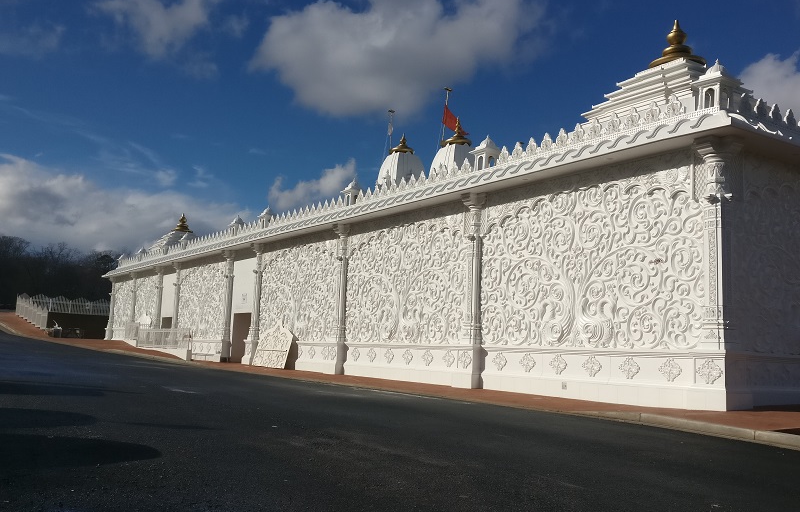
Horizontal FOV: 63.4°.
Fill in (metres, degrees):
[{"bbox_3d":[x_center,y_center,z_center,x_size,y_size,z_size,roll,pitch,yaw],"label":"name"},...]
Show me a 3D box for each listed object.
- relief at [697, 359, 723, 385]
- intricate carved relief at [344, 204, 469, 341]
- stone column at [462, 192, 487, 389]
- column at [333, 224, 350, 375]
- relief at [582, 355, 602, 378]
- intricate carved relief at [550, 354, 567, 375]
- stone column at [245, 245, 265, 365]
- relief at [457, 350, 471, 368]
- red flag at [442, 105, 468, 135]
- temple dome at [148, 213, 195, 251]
[{"bbox_3d":[7.520,2.802,15.698,0.060,0.620,0.650,9,-11,-37],"label":"relief"},{"bbox_3d":[0.004,0.802,22.236,0.200,4.344,6.608,7,-10,-38],"label":"intricate carved relief"},{"bbox_3d":[2.223,0.987,19.114,0.500,5.757,0.500,7,-10,-38],"label":"stone column"},{"bbox_3d":[-2.745,1.918,29.357,0.520,6.752,0.780,9,-11,-37],"label":"column"},{"bbox_3d":[5.522,3.177,18.562,0.060,0.620,0.650,9,-11,-37],"label":"relief"},{"bbox_3d":[4.778,3.278,19.508,0.060,0.620,0.650,9,-11,-37],"label":"intricate carved relief"},{"bbox_3d":[-8.217,2.721,36.305,0.520,6.736,0.780,9,-11,-37],"label":"stone column"},{"bbox_3d":[1.882,3.071,19.205,0.070,0.498,0.554,7,-10,-38],"label":"relief"},{"bbox_3d":[3.176,-7.673,36.376,1.434,1.593,0.250,1,-8,0],"label":"red flag"},{"bbox_3d":[-17.201,-1.825,50.253,3.293,3.027,3.293,7,-10,-38],"label":"temple dome"}]

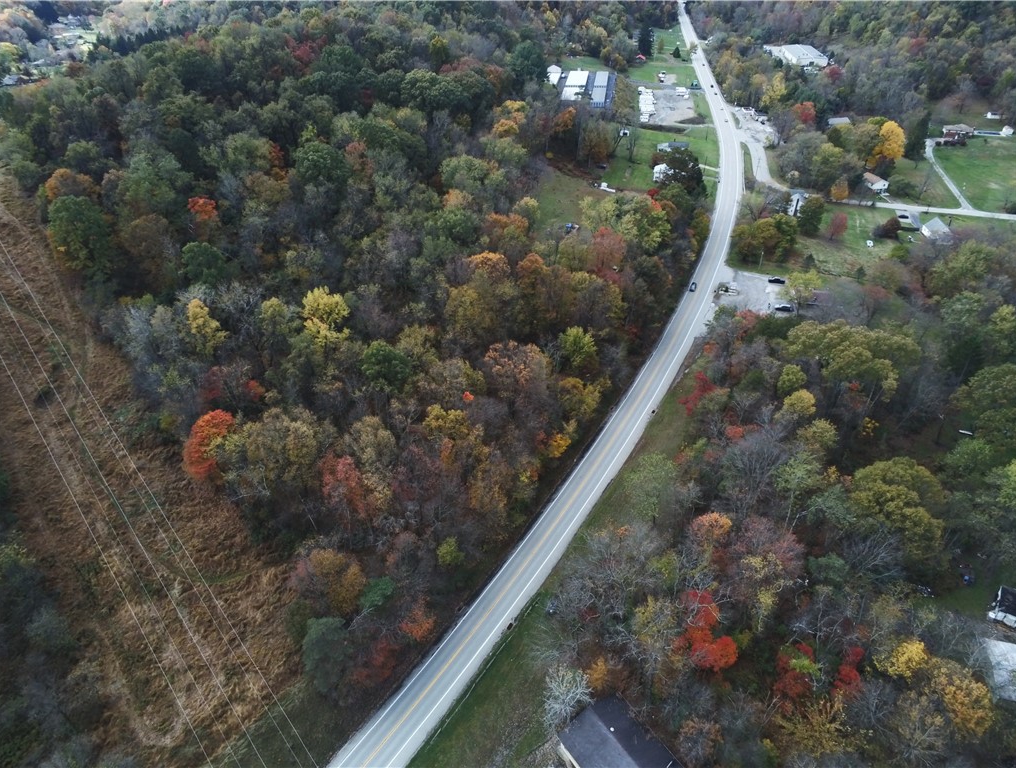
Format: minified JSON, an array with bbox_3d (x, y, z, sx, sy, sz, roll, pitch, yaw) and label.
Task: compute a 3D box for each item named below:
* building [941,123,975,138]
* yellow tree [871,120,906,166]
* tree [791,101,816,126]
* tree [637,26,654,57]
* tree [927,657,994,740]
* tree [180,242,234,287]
[{"bbox_3d":[239.086,-135.238,362.870,15.240,5.500,9.200,6,37,10],"label":"building"},{"bbox_3d":[187.615,-119.809,336.787,14.380,20.000,14.380,-1,36,0],"label":"yellow tree"},{"bbox_3d":[167.394,-152.859,386.354,13.600,15.000,13.600,-1,36,0],"label":"tree"},{"bbox_3d":[95.800,-238.620,474.030,11.000,21.000,11.000,-1,37,0],"label":"tree"},{"bbox_3d":[70.990,50.110,107.320,9.500,14.000,9.500,-1,37,0],"label":"tree"},{"bbox_3d":[-75.500,-29.270,170.940,12.500,13.000,12.500,0,37,0],"label":"tree"}]

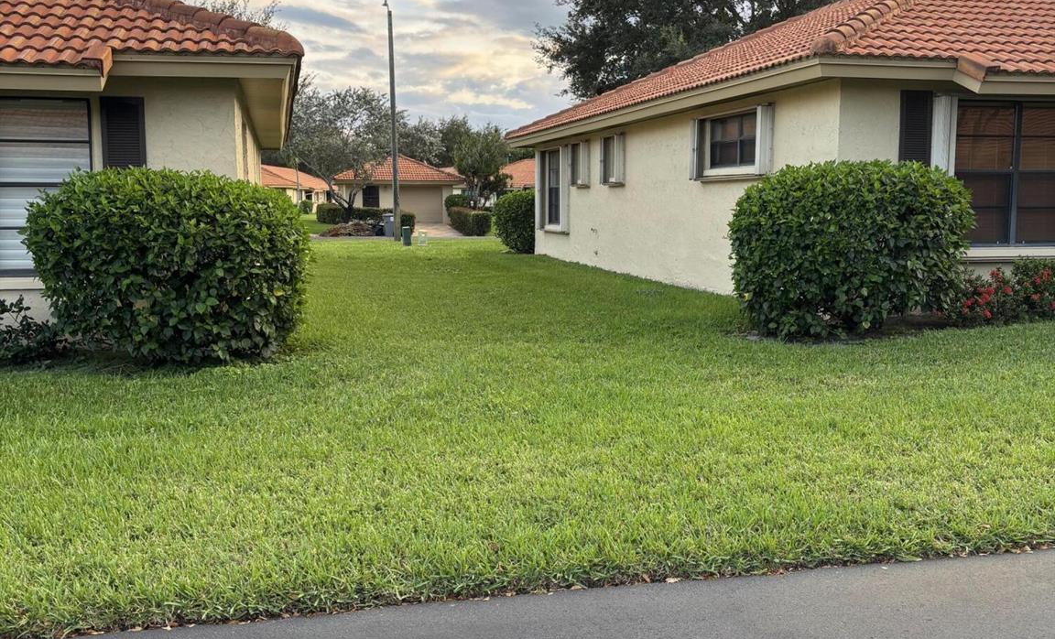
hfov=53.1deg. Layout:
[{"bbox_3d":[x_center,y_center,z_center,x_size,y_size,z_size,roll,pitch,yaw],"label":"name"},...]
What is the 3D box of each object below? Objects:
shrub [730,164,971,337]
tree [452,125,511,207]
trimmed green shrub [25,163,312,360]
[{"bbox_3d":[3.180,-0.725,10.400,2.200,1.600,1.350,-1,7,-13],"label":"shrub"},{"bbox_3d":[-2.300,-7.314,54.000,3.100,5.300,3.100,-1,7,-13],"label":"tree"},{"bbox_3d":[-3.130,-0.514,9.400,2.270,1.600,1.300,-1,7,-13],"label":"trimmed green shrub"}]

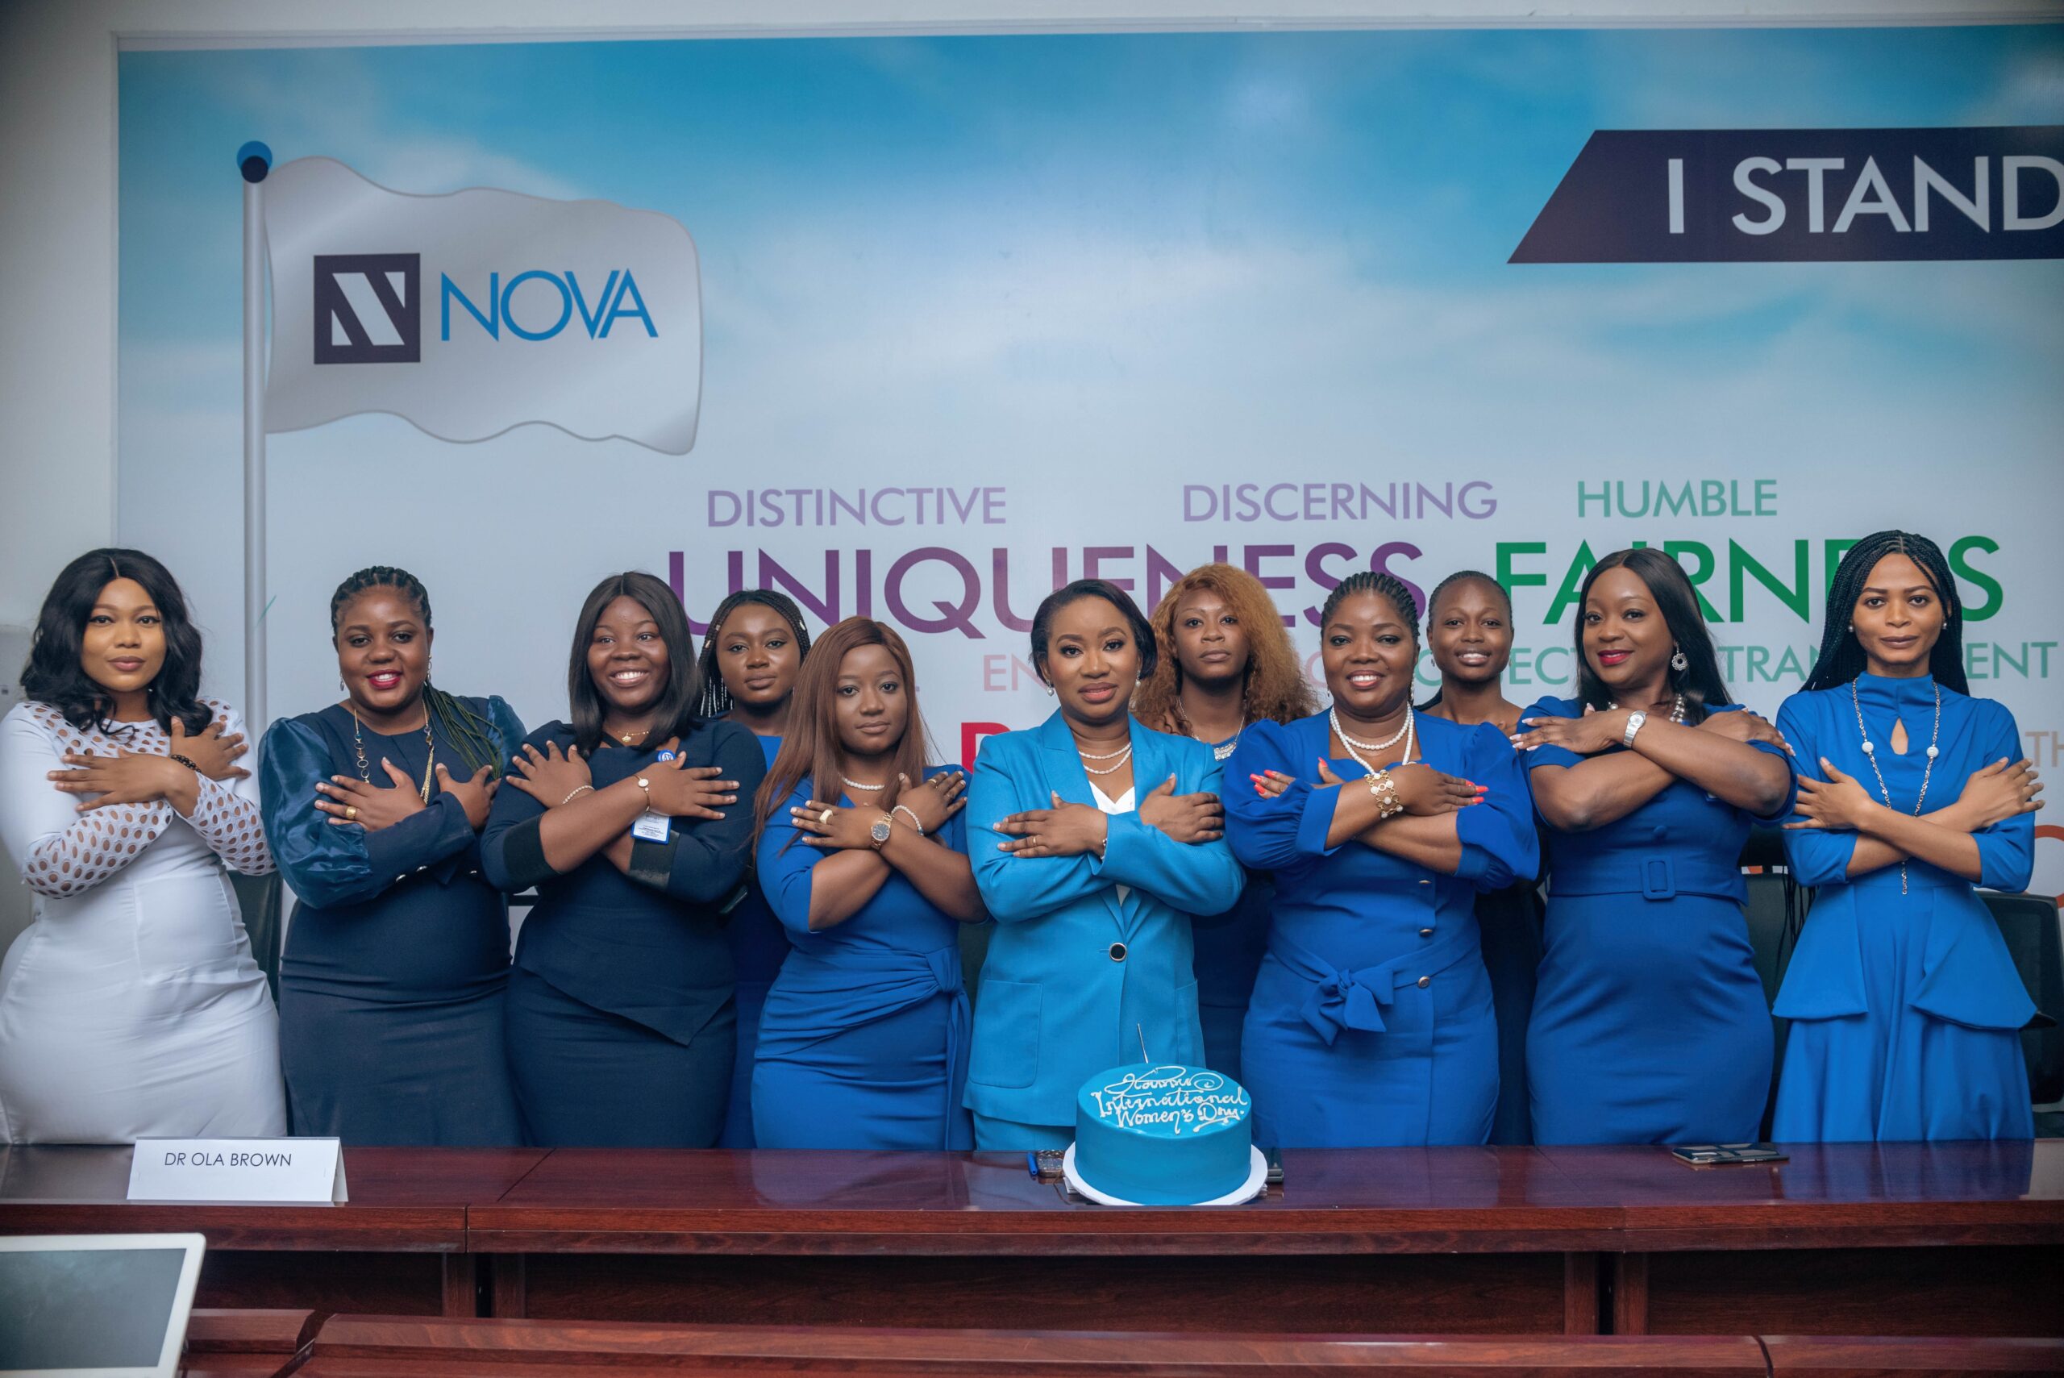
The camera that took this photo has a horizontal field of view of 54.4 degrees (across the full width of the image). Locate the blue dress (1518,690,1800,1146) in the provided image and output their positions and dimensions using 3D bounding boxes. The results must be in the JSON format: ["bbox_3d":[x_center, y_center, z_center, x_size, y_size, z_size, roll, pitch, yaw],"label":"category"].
[{"bbox_3d":[1.037,0.490,3.338,0.440,0.951,0.330,0,1,7],"label":"blue dress"}]

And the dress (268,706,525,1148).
[{"bbox_3d":[-1.047,0.491,3.318,0.450,0.949,0.330,0,1,-9],"label":"dress"}]

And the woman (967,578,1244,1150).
[{"bbox_3d":[0.123,0.645,3.360,0.470,1.659,0.360,0,0,-10],"label":"woman"}]

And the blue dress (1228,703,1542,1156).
[{"bbox_3d":[0.576,0.502,3.318,0.490,0.927,0.330,0,1,6],"label":"blue dress"}]

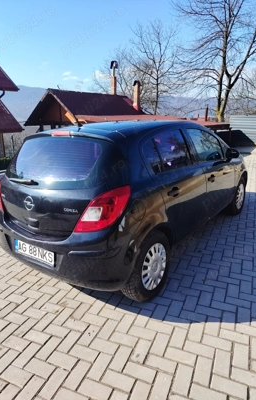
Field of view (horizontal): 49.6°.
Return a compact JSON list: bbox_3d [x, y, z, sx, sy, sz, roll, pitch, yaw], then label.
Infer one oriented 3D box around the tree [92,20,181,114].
[{"bbox_3d":[1.123,-11.640,27.901,8.800,11.290,7.800,-1,16,0],"label":"tree"}]

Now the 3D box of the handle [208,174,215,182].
[{"bbox_3d":[0.909,-0.242,3.015,0.055,0.070,0.200,9,19,35],"label":"handle"}]

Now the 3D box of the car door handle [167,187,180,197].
[{"bbox_3d":[0.382,-0.067,2.318,0.055,0.070,0.200,9,19,35],"label":"car door handle"}]

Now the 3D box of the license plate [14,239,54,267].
[{"bbox_3d":[-0.778,0.432,2.280,0.520,0.113,0.020,9,15,35],"label":"license plate"}]

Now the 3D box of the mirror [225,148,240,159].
[{"bbox_3d":[1.293,-0.577,3.433,0.190,0.135,0.120,9,19,35],"label":"mirror"}]

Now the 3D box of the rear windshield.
[{"bbox_3d":[-0.628,-0.298,2.331,1.260,0.490,0.100,9,-19,35],"label":"rear windshield"}]

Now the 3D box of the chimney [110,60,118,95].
[{"bbox_3d":[-1.013,-9.132,20.801,0.450,2.360,0.420,11,20,38],"label":"chimney"}]

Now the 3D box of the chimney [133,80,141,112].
[{"bbox_3d":[0.717,-8.305,22.083,0.520,2.240,0.450,11,20,38],"label":"chimney"}]

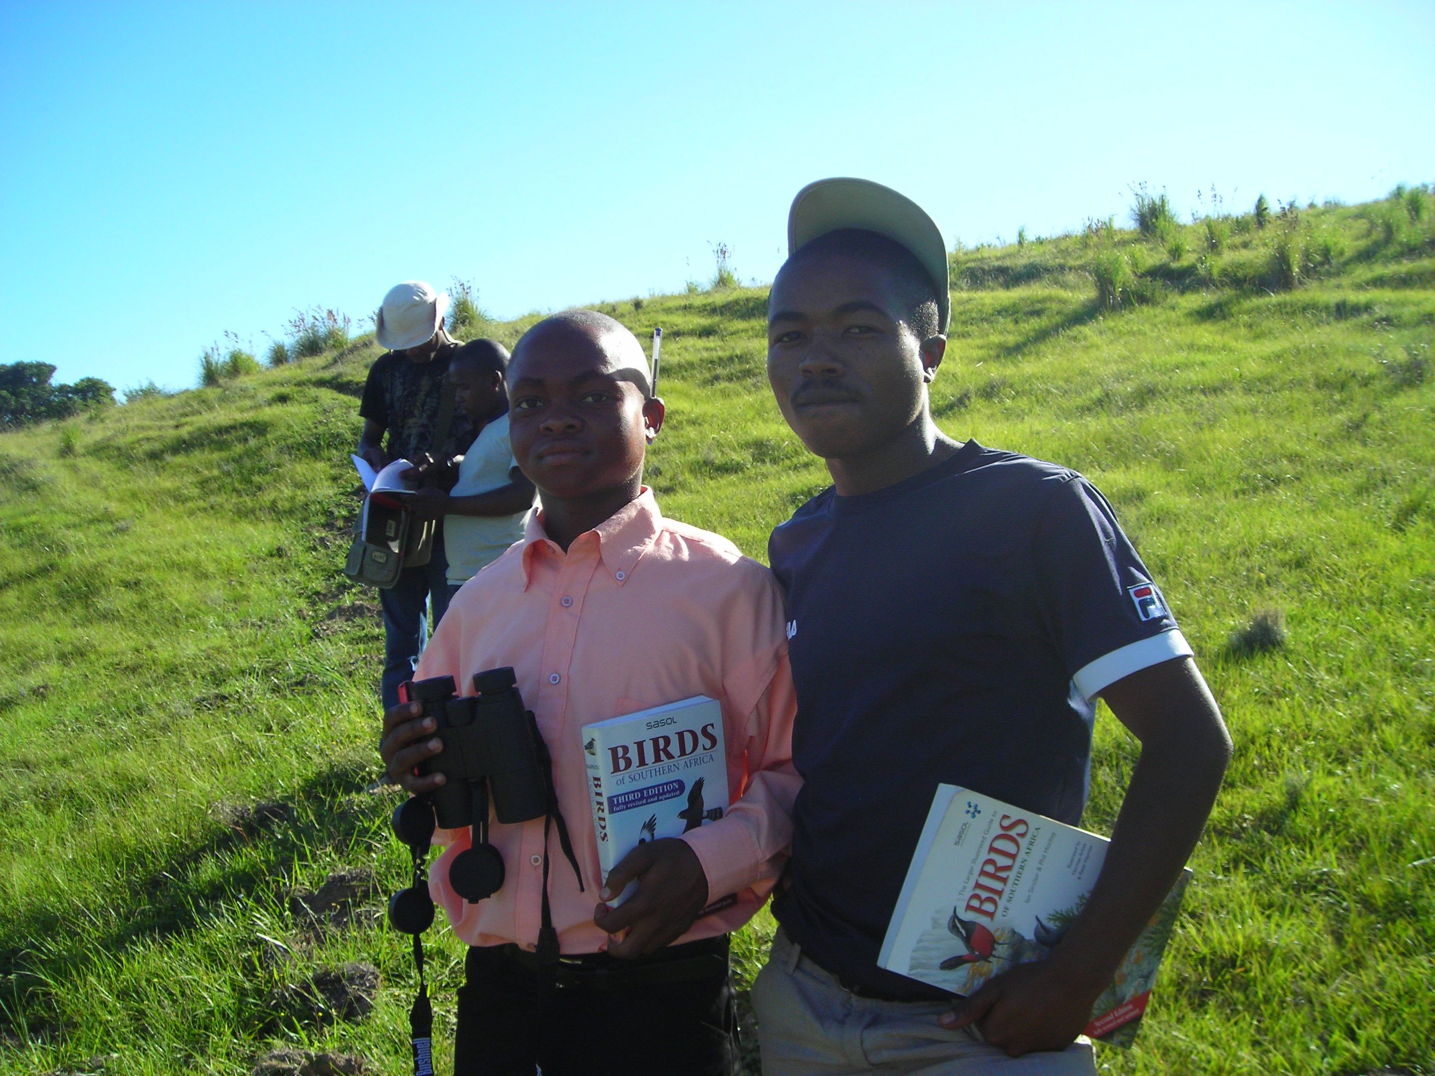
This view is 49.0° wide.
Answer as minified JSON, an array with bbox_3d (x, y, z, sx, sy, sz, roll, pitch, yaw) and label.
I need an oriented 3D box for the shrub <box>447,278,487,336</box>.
[{"bbox_3d":[-3.340,-3.071,21.000,0.538,0.777,0.495,0,5,0],"label":"shrub"}]

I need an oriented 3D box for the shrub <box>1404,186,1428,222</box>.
[{"bbox_3d":[9.533,-4.567,21.500,0.352,0.490,0.324,0,0,0],"label":"shrub"}]

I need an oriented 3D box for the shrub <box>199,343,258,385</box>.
[{"bbox_3d":[-6.509,-2.317,21.000,0.777,0.583,0.583,0,5,0],"label":"shrub"}]

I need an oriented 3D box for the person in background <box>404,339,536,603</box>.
[{"bbox_3d":[-0.735,0.120,4.800,0.500,1.450,0.460,0,0,-17],"label":"person in background"}]

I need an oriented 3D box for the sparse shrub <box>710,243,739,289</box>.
[{"bbox_3d":[0.116,-4.315,25.000,0.463,0.747,0.426,0,5,0],"label":"sparse shrub"}]

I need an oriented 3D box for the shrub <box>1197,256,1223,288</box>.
[{"bbox_3d":[6.405,-3.458,20.500,0.336,0.423,0.309,0,5,0],"label":"shrub"}]

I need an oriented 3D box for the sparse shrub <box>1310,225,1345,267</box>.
[{"bbox_3d":[7.176,-3.423,18.500,0.408,0.513,0.376,0,0,0],"label":"sparse shrub"}]

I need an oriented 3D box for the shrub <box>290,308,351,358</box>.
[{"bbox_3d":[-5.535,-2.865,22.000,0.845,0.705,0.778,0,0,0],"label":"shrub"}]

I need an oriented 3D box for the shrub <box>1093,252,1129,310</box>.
[{"bbox_3d":[4.746,-3.110,19.000,0.446,0.690,0.410,0,5,0],"label":"shrub"}]

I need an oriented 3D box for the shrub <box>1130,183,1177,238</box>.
[{"bbox_3d":[6.376,-4.780,23.000,0.687,0.802,0.632,0,0,0],"label":"shrub"}]

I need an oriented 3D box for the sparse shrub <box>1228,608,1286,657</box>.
[{"bbox_3d":[1.816,0.317,5.300,0.196,0.162,0.180,0,0,0],"label":"sparse shrub"}]

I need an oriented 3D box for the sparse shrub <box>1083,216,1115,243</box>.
[{"bbox_3d":[6.291,-5.098,26.000,0.537,0.444,0.494,0,5,0],"label":"sparse shrub"}]

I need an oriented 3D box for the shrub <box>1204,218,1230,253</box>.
[{"bbox_3d":[6.658,-4.035,21.000,0.359,0.463,0.330,0,0,0],"label":"shrub"}]

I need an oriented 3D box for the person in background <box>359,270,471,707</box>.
[{"bbox_3d":[-1.024,-0.009,5.300,0.520,1.720,0.420,2,5,21],"label":"person in background"}]

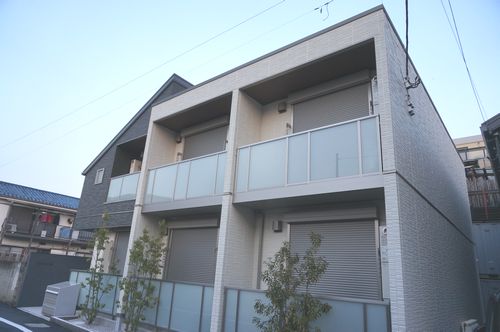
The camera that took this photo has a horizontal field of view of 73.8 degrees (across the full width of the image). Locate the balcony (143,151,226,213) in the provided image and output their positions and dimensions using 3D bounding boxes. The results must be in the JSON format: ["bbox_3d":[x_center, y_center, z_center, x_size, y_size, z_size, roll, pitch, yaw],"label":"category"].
[{"bbox_3d":[-1.515,0.611,8.806,3.103,1.270,0.929,-11,-23,37],"label":"balcony"}]

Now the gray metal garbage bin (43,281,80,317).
[{"bbox_3d":[-5.501,3.859,9.727,0.840,0.880,0.570,-11,-23,37],"label":"gray metal garbage bin"}]

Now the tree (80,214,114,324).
[{"bbox_3d":[-4.128,2.785,9.178,0.800,2.890,0.800,-11,-23,37],"label":"tree"}]

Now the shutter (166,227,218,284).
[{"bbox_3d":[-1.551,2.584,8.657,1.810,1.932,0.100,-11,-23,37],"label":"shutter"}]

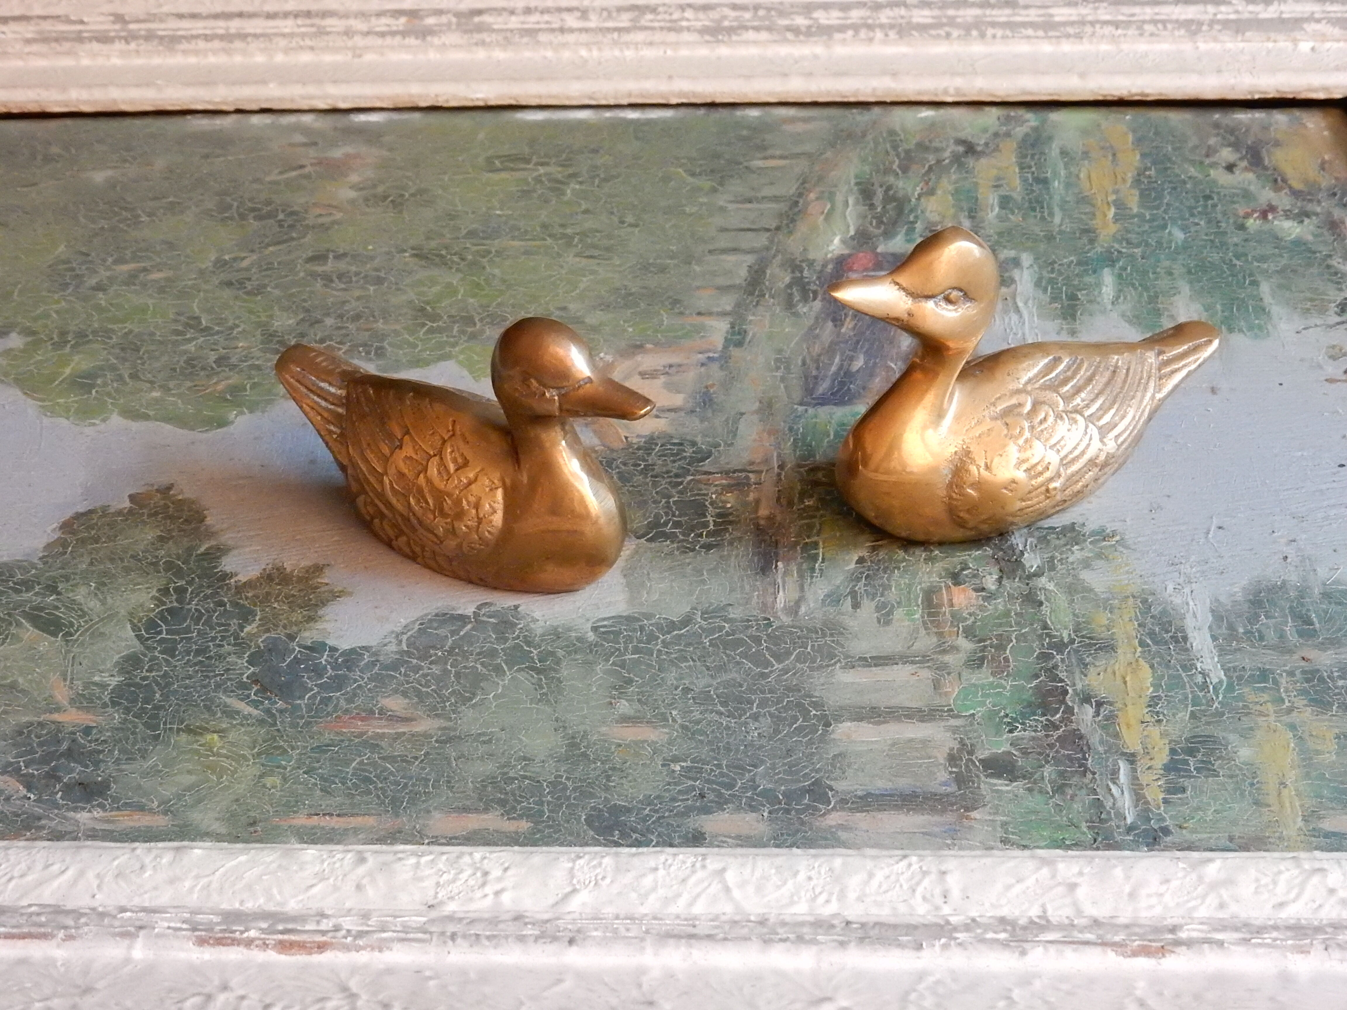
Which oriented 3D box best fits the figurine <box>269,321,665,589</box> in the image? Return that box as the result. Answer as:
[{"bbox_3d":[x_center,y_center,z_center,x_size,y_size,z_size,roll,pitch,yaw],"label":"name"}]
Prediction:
[{"bbox_3d":[-0.043,-0.018,0.478,0.090,0.059,0.038,19,41,24],"label":"figurine"}]

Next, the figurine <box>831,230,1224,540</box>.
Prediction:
[{"bbox_3d":[0.073,-0.029,0.485,0.086,0.069,0.041,-9,38,-12],"label":"figurine"}]

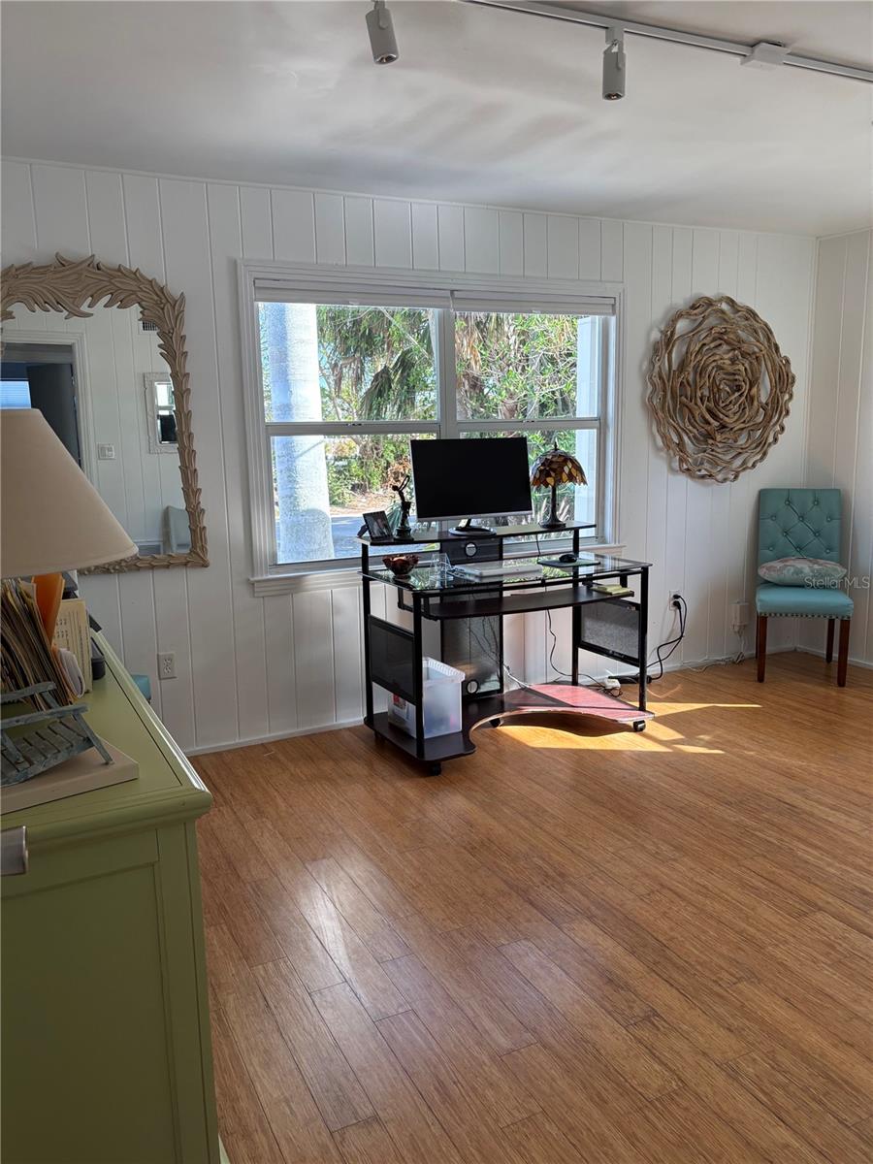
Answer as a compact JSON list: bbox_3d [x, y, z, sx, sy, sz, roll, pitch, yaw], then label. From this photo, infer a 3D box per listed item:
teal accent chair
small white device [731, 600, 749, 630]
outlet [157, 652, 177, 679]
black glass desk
[{"bbox_3d":[2.030,0.014,4.862,0.470,1.015,0.580,2,10,16],"label":"teal accent chair"},{"bbox_3d":[1.784,0.195,5.124,0.080,0.145,0.060,-6,11,-25],"label":"small white device"},{"bbox_3d":[-1.160,0.363,3.776,0.071,0.115,0.015,-6,11,-25],"label":"outlet"},{"bbox_3d":[0.325,0.244,4.049,1.255,0.915,0.710,-6,11,-27],"label":"black glass desk"}]

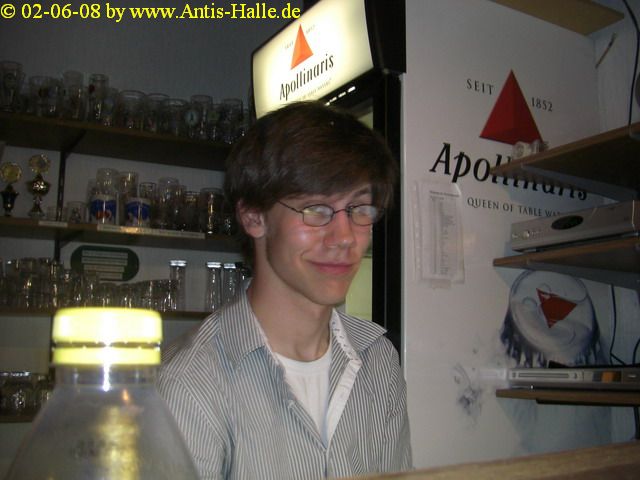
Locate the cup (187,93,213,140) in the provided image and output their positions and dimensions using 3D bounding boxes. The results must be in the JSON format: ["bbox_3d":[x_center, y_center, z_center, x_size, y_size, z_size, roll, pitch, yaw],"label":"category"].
[{"bbox_3d":[-0.387,-0.383,2.270,0.075,0.150,0.075,0,-9,0],"label":"cup"}]

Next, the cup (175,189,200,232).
[{"bbox_3d":[-0.418,-0.082,2.211,0.072,0.132,0.072,0,-9,0],"label":"cup"}]

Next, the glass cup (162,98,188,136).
[{"bbox_3d":[-0.461,-0.375,2.229,0.081,0.122,0.081,0,-9,0],"label":"glass cup"}]

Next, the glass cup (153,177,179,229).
[{"bbox_3d":[-0.482,-0.106,2.210,0.068,0.174,0.068,6,-11,-31],"label":"glass cup"}]

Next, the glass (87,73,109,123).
[{"bbox_3d":[-0.669,-0.414,2.108,0.064,0.155,0.064,0,-9,0],"label":"glass"}]

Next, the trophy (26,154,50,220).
[{"bbox_3d":[-0.803,-0.146,2.008,0.072,0.185,0.062,6,-11,-31],"label":"trophy"}]

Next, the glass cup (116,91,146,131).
[{"bbox_3d":[-0.581,-0.386,2.157,0.085,0.120,0.085,6,-11,-31],"label":"glass cup"}]

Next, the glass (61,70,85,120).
[{"bbox_3d":[-0.736,-0.418,2.079,0.064,0.152,0.064,6,-11,-31],"label":"glass"}]

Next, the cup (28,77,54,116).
[{"bbox_3d":[-0.807,-0.405,2.022,0.067,0.111,0.067,6,-11,-31],"label":"cup"}]

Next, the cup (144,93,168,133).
[{"bbox_3d":[-0.516,-0.385,2.209,0.073,0.134,0.073,6,-11,-31],"label":"cup"}]

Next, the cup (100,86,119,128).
[{"bbox_3d":[-0.638,-0.394,2.124,0.057,0.123,0.057,0,-9,0],"label":"cup"}]

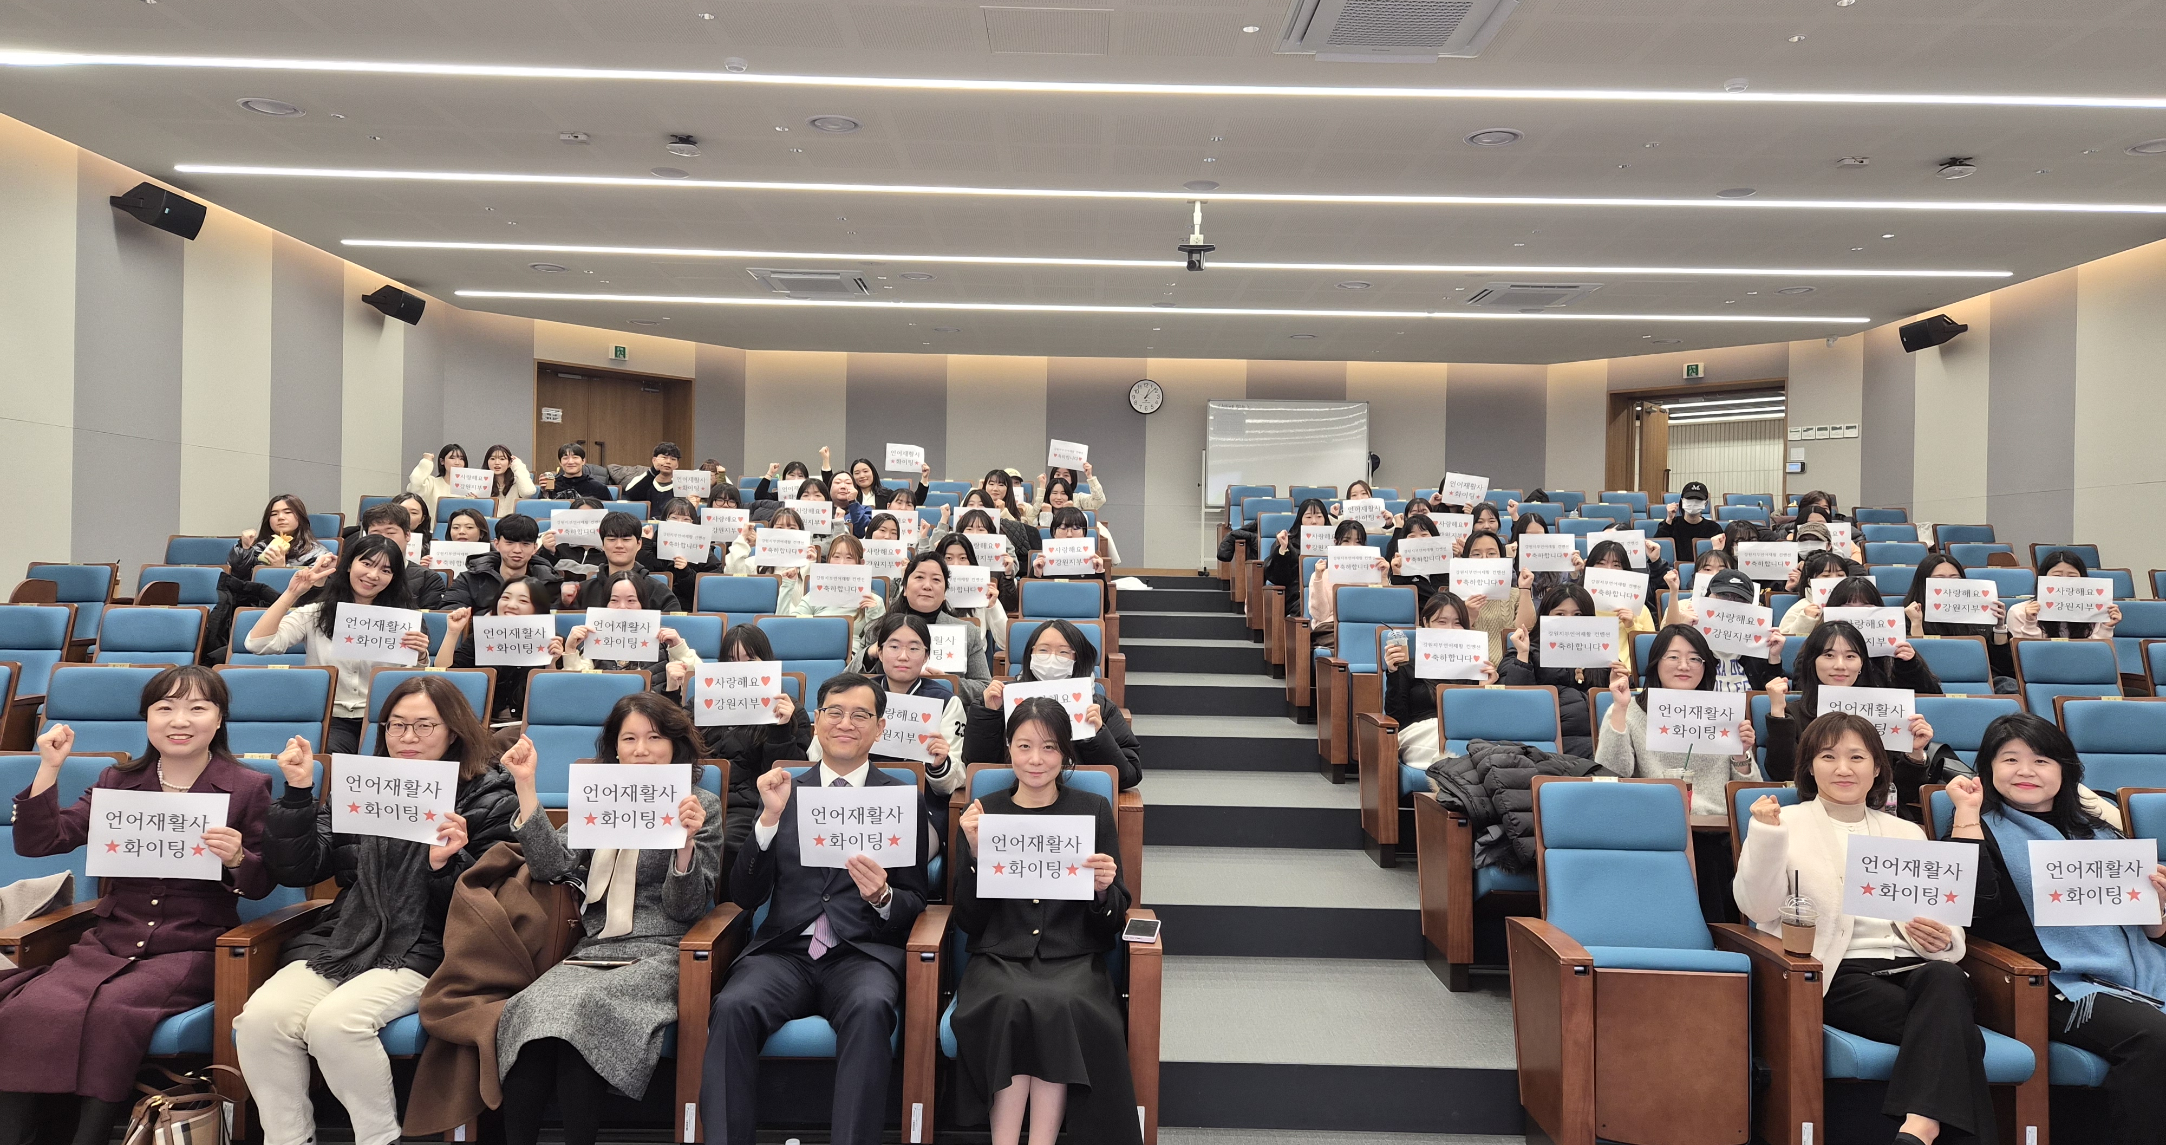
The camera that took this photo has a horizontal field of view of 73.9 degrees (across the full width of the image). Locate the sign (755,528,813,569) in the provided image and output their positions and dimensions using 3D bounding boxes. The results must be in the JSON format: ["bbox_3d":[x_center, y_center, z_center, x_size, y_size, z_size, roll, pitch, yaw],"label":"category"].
[{"bbox_3d":[-1.660,-0.133,8.000,0.297,0.210,0.012,1,0,-10],"label":"sign"}]

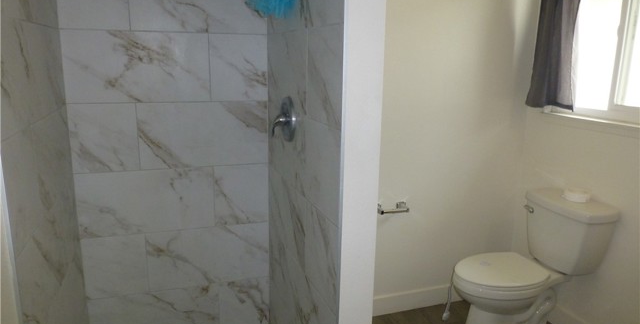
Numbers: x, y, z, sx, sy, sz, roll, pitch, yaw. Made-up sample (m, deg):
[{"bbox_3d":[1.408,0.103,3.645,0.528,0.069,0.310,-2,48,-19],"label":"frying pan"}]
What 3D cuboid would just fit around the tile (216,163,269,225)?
[{"bbox_3d":[-0.388,0.164,2.221,0.265,0.305,0.012,-3,12,-18],"label":"tile"}]

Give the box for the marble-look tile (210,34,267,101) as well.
[{"bbox_3d":[-0.381,-0.439,2.102,0.270,0.305,0.010,-3,13,-19],"label":"marble-look tile"}]

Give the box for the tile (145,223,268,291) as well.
[{"bbox_3d":[-0.552,0.472,2.250,0.597,0.305,0.010,-3,13,-19],"label":"tile"}]

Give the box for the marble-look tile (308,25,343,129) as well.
[{"bbox_3d":[0.015,-0.282,1.435,0.010,0.305,0.335,-3,13,-19],"label":"marble-look tile"}]

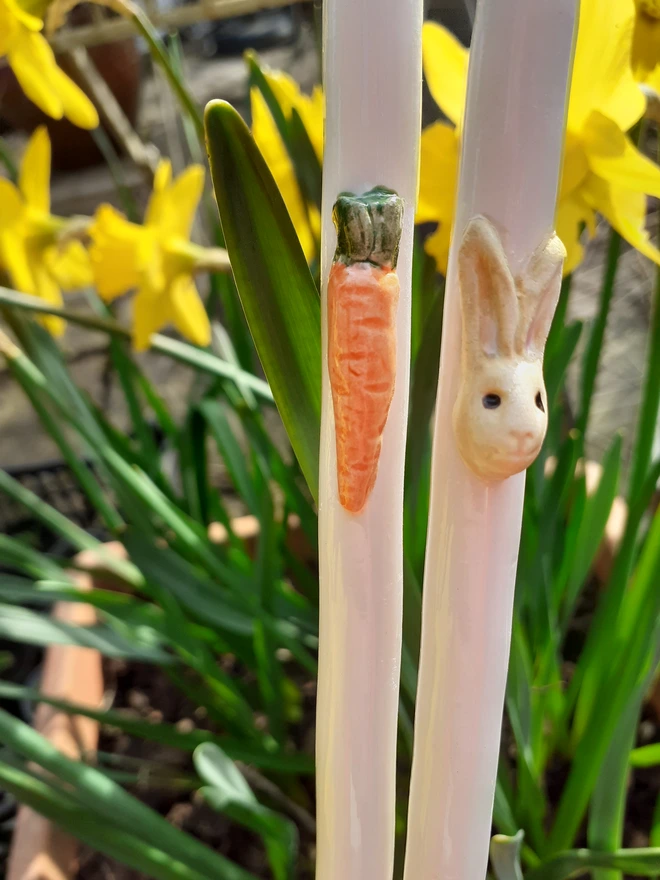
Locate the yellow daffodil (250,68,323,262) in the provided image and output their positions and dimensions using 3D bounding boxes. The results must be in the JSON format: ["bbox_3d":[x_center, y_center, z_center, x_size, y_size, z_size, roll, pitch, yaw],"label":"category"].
[{"bbox_3d":[-0.012,-0.095,0.240,0.046,0.070,0.068,-3,22,-6],"label":"yellow daffodil"}]

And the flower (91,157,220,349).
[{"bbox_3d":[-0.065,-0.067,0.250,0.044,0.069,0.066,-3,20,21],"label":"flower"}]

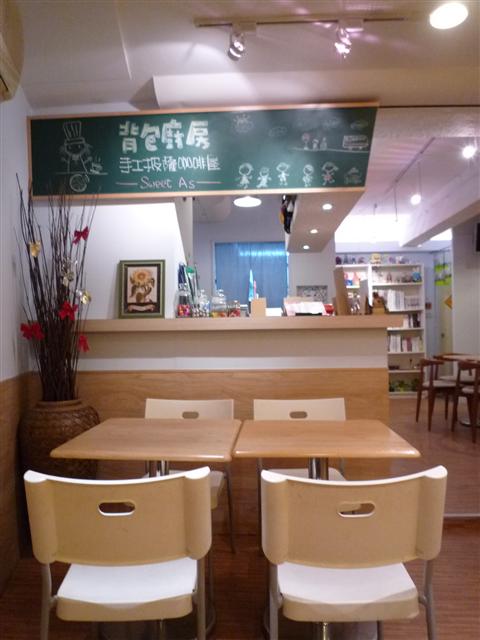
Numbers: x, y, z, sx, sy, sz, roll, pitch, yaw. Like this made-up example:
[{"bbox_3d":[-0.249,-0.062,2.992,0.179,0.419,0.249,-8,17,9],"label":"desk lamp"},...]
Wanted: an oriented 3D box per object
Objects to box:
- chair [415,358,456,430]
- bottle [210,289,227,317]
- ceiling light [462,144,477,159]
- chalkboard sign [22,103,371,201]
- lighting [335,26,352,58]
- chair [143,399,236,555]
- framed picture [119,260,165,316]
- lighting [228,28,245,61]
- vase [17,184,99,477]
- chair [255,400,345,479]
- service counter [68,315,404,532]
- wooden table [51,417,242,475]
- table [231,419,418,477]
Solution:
[{"bbox_3d":[2.292,0.833,5.256,0.470,0.750,0.530,-1,-1,-1],"label":"chair"},{"bbox_3d":[-0.122,-0.094,2.631,0.088,0.160,0.088,-1,-1,3],"label":"bottle"},{"bbox_3d":[1.663,-1.221,3.350,0.090,0.100,0.090,-1,-1,3],"label":"ceiling light"},{"bbox_3d":[-0.211,-0.972,2.667,1.980,0.475,0.050,-1,6,3],"label":"chalkboard sign"},{"bbox_3d":[0.459,-1.231,2.050,0.075,0.120,0.095,-1,-1,-9],"label":"lighting"},{"bbox_3d":[-0.278,0.816,2.198,0.490,0.800,0.530,-1,-1,3],"label":"chair"},{"bbox_3d":[-0.557,-0.173,2.625,0.250,0.325,0.030,-1,-9,3],"label":"framed picture"},{"bbox_3d":[-0.016,-1.276,2.144,0.072,0.110,0.085,-1,-1,3],"label":"lighting"},{"bbox_3d":[-0.959,0.256,2.431,0.410,1.924,0.410,-1,-1,3],"label":"vase"},{"bbox_3d":[0.301,0.809,2.178,0.490,0.800,0.530,-1,-1,3],"label":"chair"},{"bbox_3d":[-0.125,0.588,2.611,1.930,1.195,0.500,-1,-1,3],"label":"service counter"},{"bbox_3d":[-0.299,0.802,1.751,0.600,0.735,0.580,-1,-1,3],"label":"wooden table"},{"bbox_3d":[0.295,0.794,1.720,0.600,0.735,0.580,-1,-1,3],"label":"table"}]

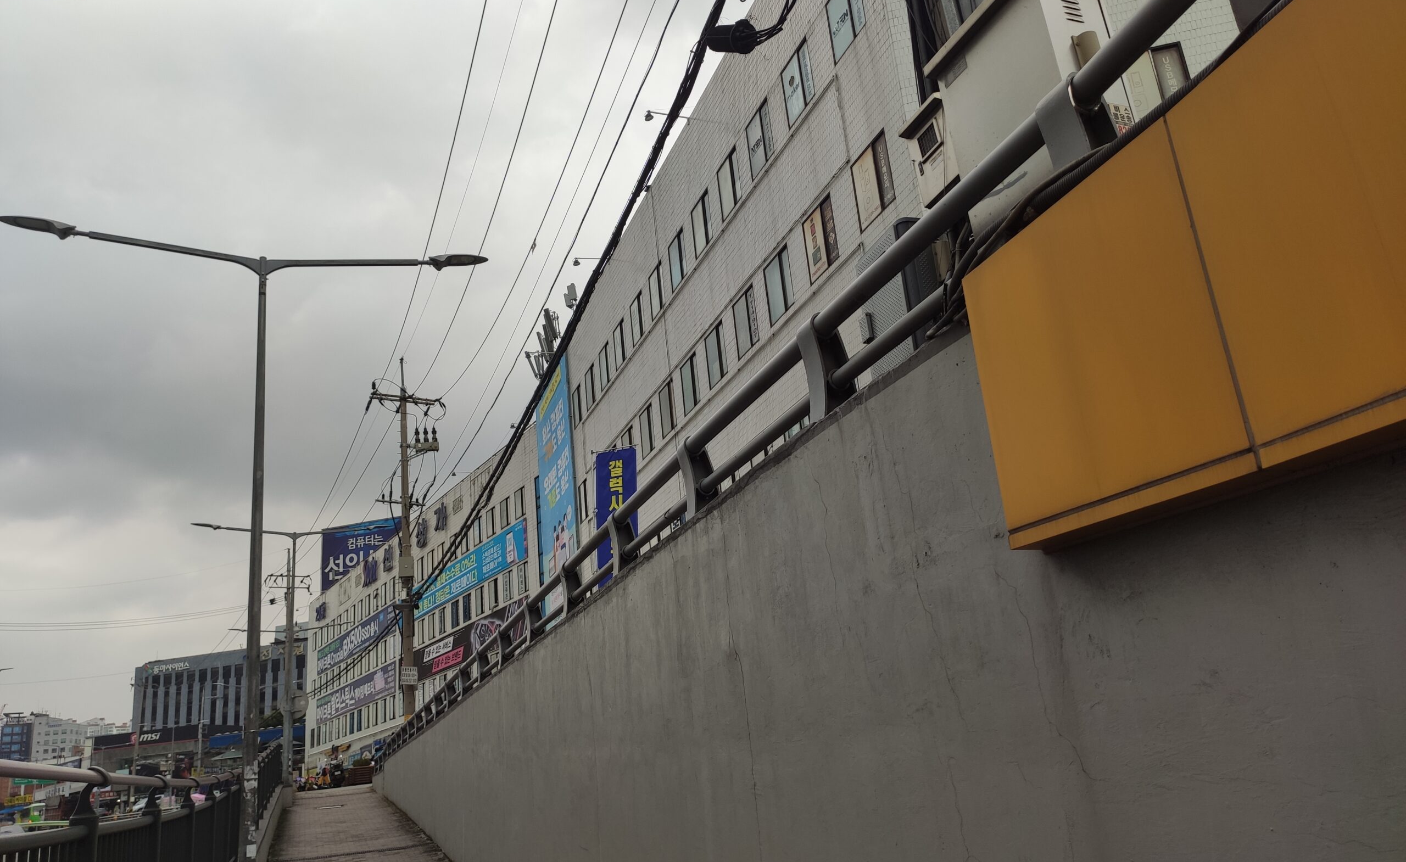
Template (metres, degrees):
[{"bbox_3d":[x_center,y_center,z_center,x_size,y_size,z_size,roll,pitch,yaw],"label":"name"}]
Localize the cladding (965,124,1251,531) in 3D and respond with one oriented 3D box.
[{"bbox_3d":[0.926,-0.198,2.501,0.080,0.722,0.794,0,-18,-19],"label":"cladding"}]

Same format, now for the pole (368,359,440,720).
[{"bbox_3d":[-10.258,4.304,36.811,2.550,14.650,1.000,4,-20,-30],"label":"pole"}]

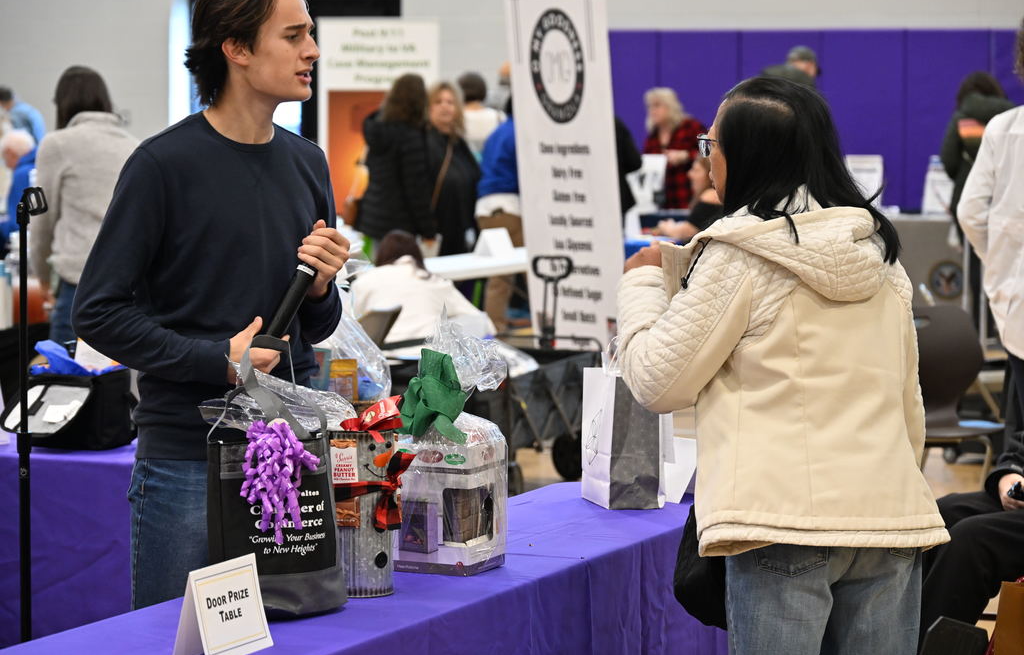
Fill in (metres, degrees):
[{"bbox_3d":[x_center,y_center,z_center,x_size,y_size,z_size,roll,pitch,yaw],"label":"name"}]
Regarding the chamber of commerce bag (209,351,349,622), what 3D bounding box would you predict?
[{"bbox_3d":[-0.376,0.241,5.270,0.215,0.415,0.130,-2,4,-26],"label":"chamber of commerce bag"}]

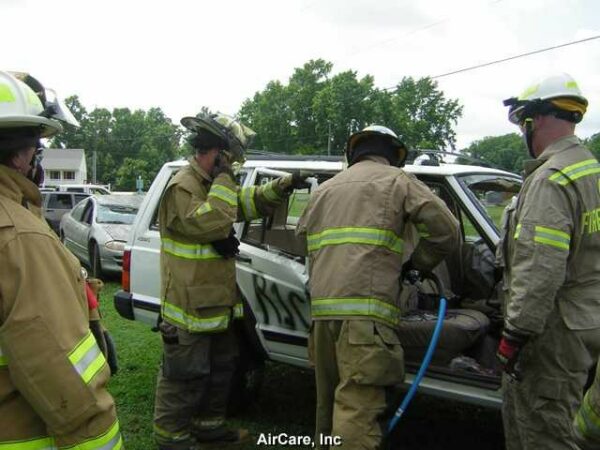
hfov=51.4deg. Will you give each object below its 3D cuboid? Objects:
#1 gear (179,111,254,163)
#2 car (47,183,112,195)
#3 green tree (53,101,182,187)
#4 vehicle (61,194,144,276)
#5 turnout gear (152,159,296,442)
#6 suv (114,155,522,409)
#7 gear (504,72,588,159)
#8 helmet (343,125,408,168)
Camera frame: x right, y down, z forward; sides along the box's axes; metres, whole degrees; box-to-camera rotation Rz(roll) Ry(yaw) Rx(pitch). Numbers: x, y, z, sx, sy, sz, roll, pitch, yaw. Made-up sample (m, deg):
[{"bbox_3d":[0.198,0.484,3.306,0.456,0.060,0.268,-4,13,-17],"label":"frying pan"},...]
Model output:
[{"bbox_3d":[-0.452,-0.480,3.420,0.390,0.230,0.290,35,-11,-23],"label":"gear"},{"bbox_3d":[-9.011,-0.715,25.500,5.200,1.800,1.900,1,3,0],"label":"car"},{"bbox_3d":[-23.526,-9.551,80.000,16.000,13.500,10.000,1,3,0],"label":"green tree"},{"bbox_3d":[-3.790,0.120,13.300,1.870,1.400,4.950,-1,4,-31],"label":"vehicle"},{"bbox_3d":[-0.430,0.397,3.420,0.650,1.540,0.580,0,3,-23],"label":"turnout gear"},{"bbox_3d":[0.900,0.440,4.170,4.240,1.640,1.780,3,3,32],"label":"suv"},{"bbox_3d":[1.035,-0.460,2.620,0.350,0.360,0.280,4,4,42],"label":"gear"},{"bbox_3d":[0.383,-0.388,3.120,0.290,0.210,0.360,1,-19,10],"label":"helmet"}]

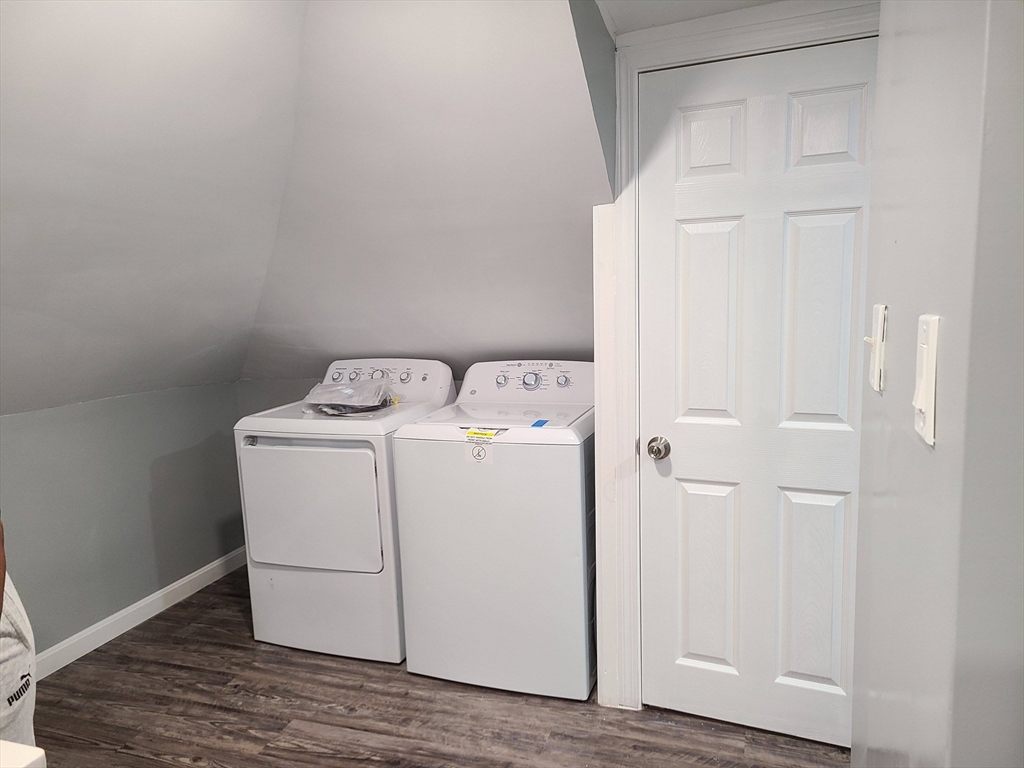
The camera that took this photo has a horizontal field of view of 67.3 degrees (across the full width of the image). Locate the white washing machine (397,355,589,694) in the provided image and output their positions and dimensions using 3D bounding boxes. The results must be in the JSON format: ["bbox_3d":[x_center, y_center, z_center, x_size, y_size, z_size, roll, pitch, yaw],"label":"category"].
[{"bbox_3d":[0.025,0.494,2.961,0.685,1.100,0.680,1,9,19],"label":"white washing machine"}]

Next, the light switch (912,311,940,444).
[{"bbox_3d":[0.386,-0.007,0.723,0.014,0.115,0.072,1,9,19],"label":"light switch"}]

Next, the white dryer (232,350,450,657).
[{"bbox_3d":[-0.638,0.472,3.250,0.685,1.100,0.690,1,9,20],"label":"white dryer"}]

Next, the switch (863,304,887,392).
[{"bbox_3d":[0.512,-0.054,1.089,0.021,0.115,0.072,1,9,19],"label":"switch"}]

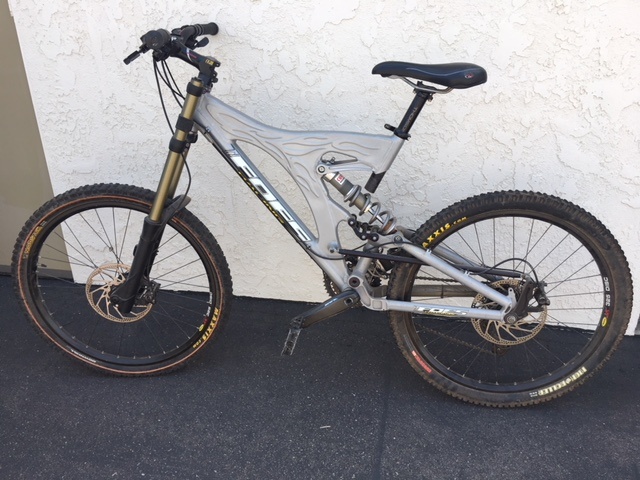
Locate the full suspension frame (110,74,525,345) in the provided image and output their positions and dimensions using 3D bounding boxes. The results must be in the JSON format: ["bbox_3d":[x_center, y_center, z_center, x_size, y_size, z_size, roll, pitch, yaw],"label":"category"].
[{"bbox_3d":[-0.028,-0.104,1.533,1.204,0.703,0.194,2,20,7],"label":"full suspension frame"}]

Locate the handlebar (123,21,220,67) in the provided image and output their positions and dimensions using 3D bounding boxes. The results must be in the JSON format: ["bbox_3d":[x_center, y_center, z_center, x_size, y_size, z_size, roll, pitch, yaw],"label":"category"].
[{"bbox_3d":[-0.367,-0.521,1.417,0.127,0.092,0.694,-1,23,0],"label":"handlebar"}]

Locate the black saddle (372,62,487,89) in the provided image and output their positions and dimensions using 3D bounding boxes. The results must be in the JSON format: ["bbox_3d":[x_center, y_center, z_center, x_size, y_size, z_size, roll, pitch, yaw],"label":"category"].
[{"bbox_3d":[0.279,-0.422,1.376,0.286,0.068,0.144,2,20,7],"label":"black saddle"}]

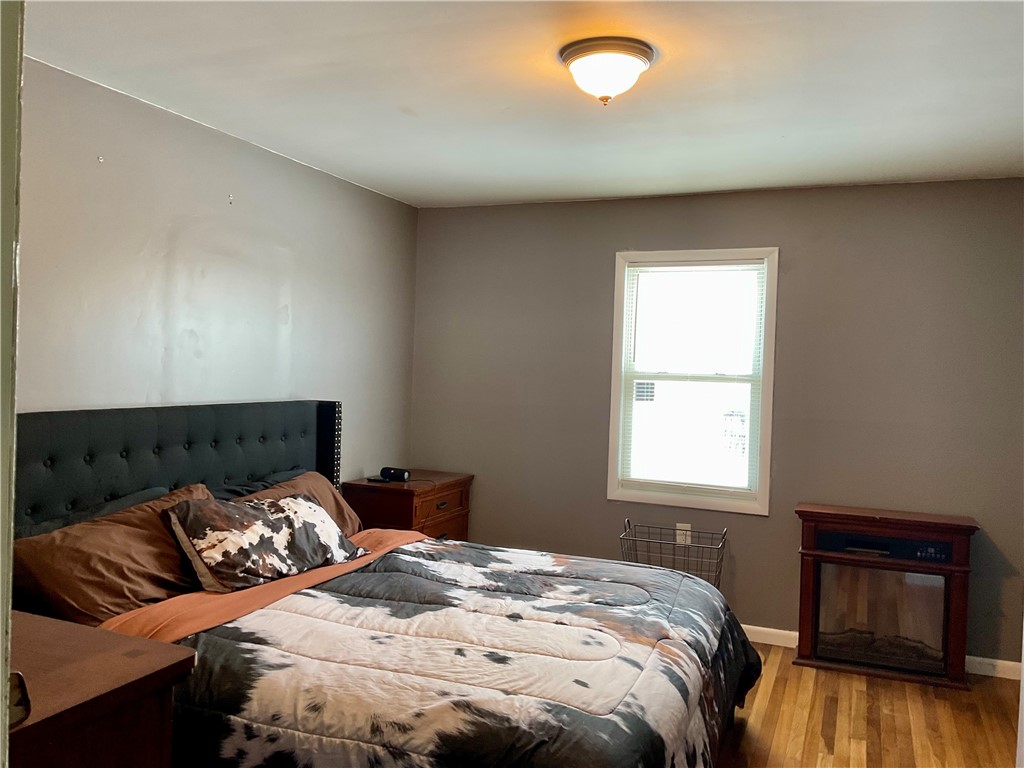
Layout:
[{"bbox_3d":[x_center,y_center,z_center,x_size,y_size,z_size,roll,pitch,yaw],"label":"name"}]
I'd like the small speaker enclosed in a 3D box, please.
[{"bbox_3d":[-0.656,0.517,4.882,0.172,0.070,0.070,2,1,31],"label":"small speaker"}]

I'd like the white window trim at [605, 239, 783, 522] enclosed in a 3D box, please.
[{"bbox_3d":[1.001,-0.025,4.791,0.896,1.430,0.100,2,1,22],"label":"white window trim"}]

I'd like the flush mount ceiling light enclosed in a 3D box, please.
[{"bbox_3d":[0.299,-0.968,2.727,0.302,0.160,0.302,2,1,0],"label":"flush mount ceiling light"}]

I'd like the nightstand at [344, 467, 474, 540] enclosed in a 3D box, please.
[{"bbox_3d":[-0.593,0.942,4.997,0.457,0.777,0.758,2,1,22],"label":"nightstand"}]

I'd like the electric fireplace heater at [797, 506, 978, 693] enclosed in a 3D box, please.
[{"bbox_3d":[1.825,1.032,4.244,0.812,0.772,0.295,2,1,22],"label":"electric fireplace heater"}]

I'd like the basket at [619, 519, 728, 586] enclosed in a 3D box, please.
[{"bbox_3d":[0.857,1.062,4.565,0.520,0.640,0.390,2,1,22],"label":"basket"}]

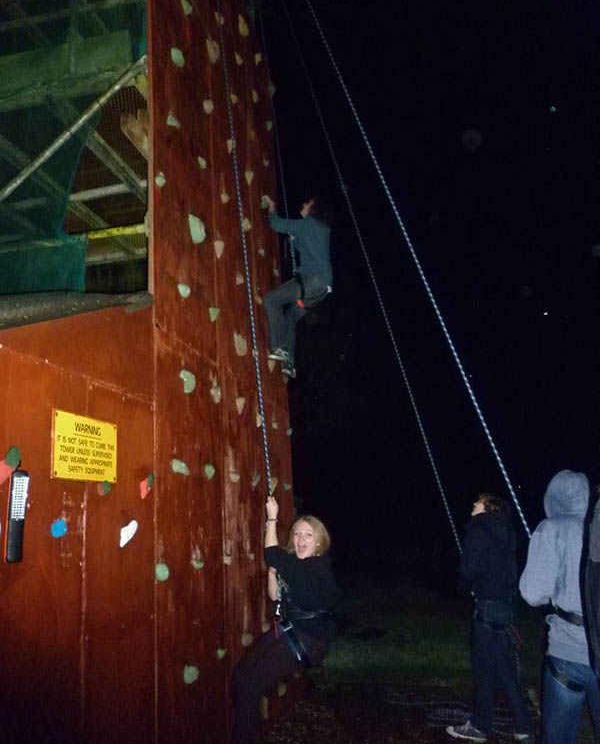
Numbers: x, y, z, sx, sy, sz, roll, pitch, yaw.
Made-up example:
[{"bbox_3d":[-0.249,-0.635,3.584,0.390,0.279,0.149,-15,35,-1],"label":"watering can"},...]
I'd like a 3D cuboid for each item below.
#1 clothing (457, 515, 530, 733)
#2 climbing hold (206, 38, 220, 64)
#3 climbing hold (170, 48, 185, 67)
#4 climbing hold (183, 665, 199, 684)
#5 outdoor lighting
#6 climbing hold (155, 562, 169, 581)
[{"bbox_3d":[1.439,1.852,4.764,0.380,1.540,0.460,-12,-15,33],"label":"clothing"},{"bbox_3d":[-0.720,-2.668,5.388,0.085,0.200,0.170,-6,-13,11],"label":"climbing hold"},{"bbox_3d":[-0.706,-1.811,3.727,0.040,0.065,0.100,-7,-14,13],"label":"climbing hold"},{"bbox_3d":[-0.618,1.708,3.653,0.065,0.100,0.135,-6,-13,11],"label":"climbing hold"},{"bbox_3d":[-0.816,0.414,1.865,0.052,0.265,0.035,7,-17,-38],"label":"outdoor lighting"},{"bbox_3d":[-0.607,0.874,2.836,0.035,0.072,0.075,-7,-14,13],"label":"climbing hold"}]

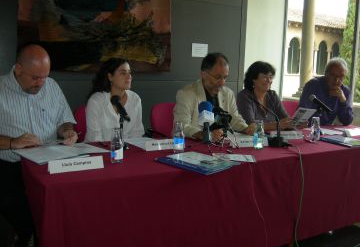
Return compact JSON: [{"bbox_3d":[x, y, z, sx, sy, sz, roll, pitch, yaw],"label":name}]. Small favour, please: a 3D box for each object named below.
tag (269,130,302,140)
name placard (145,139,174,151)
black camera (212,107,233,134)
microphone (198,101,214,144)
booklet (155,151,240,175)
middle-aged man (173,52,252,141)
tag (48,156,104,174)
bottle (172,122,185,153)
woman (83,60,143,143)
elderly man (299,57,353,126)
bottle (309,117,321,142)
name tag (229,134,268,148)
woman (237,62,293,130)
[{"bbox_3d":[0.851,0.092,3.023,0.285,0.072,0.060,-2,9,-20],"label":"tag"},{"bbox_3d":[-0.100,0.129,2.373,0.259,0.066,0.060,-2,9,-27],"label":"name placard"},{"bbox_3d":[0.240,-0.017,2.113,0.110,0.120,0.130,0,6,-7],"label":"black camera"},{"bbox_3d":[0.174,-0.007,2.450,0.095,0.272,0.095,0,8,-6],"label":"microphone"},{"bbox_3d":[0.108,0.225,2.160,0.385,0.020,0.310,9,11,43],"label":"booklet"},{"bbox_3d":[0.209,0.148,2.925,0.580,1.367,0.750,-3,10,-28],"label":"middle-aged man"},{"bbox_3d":[-0.506,0.194,1.839,0.259,0.066,0.060,-3,10,-29],"label":"tag"},{"bbox_3d":[-0.002,0.091,2.426,0.068,0.203,0.068,-3,9,-27],"label":"bottle"},{"bbox_3d":[-0.424,0.166,2.728,0.480,1.280,0.680,-5,10,-36],"label":"woman"},{"bbox_3d":[1.368,0.081,3.574,0.540,1.383,0.750,-1,9,-17],"label":"elderly man"},{"bbox_3d":[1.085,0.042,2.973,0.068,0.195,0.068,-3,9,-27],"label":"bottle"},{"bbox_3d":[0.504,0.127,2.695,0.280,0.078,0.060,-2,9,-21],"label":"name tag"},{"bbox_3d":[0.664,0.137,3.255,0.500,1.320,0.720,-4,10,-32],"label":"woman"}]

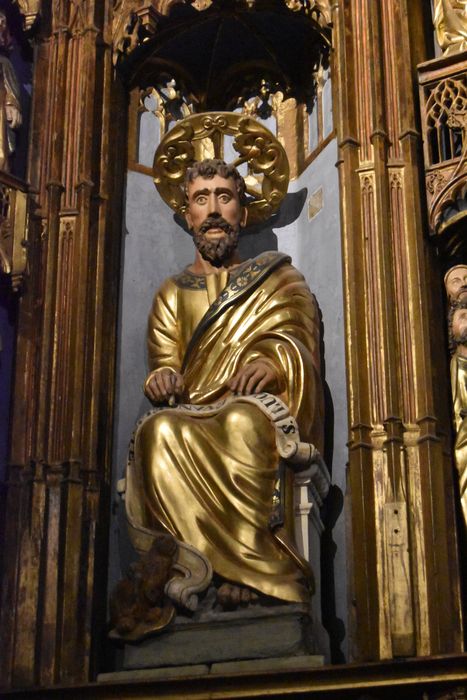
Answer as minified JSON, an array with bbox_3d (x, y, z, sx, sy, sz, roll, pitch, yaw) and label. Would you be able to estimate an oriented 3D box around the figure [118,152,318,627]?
[{"bbox_3d":[-0.049,0.124,5.068,0.704,1.859,0.627,-8,-25,17],"label":"figure"}]

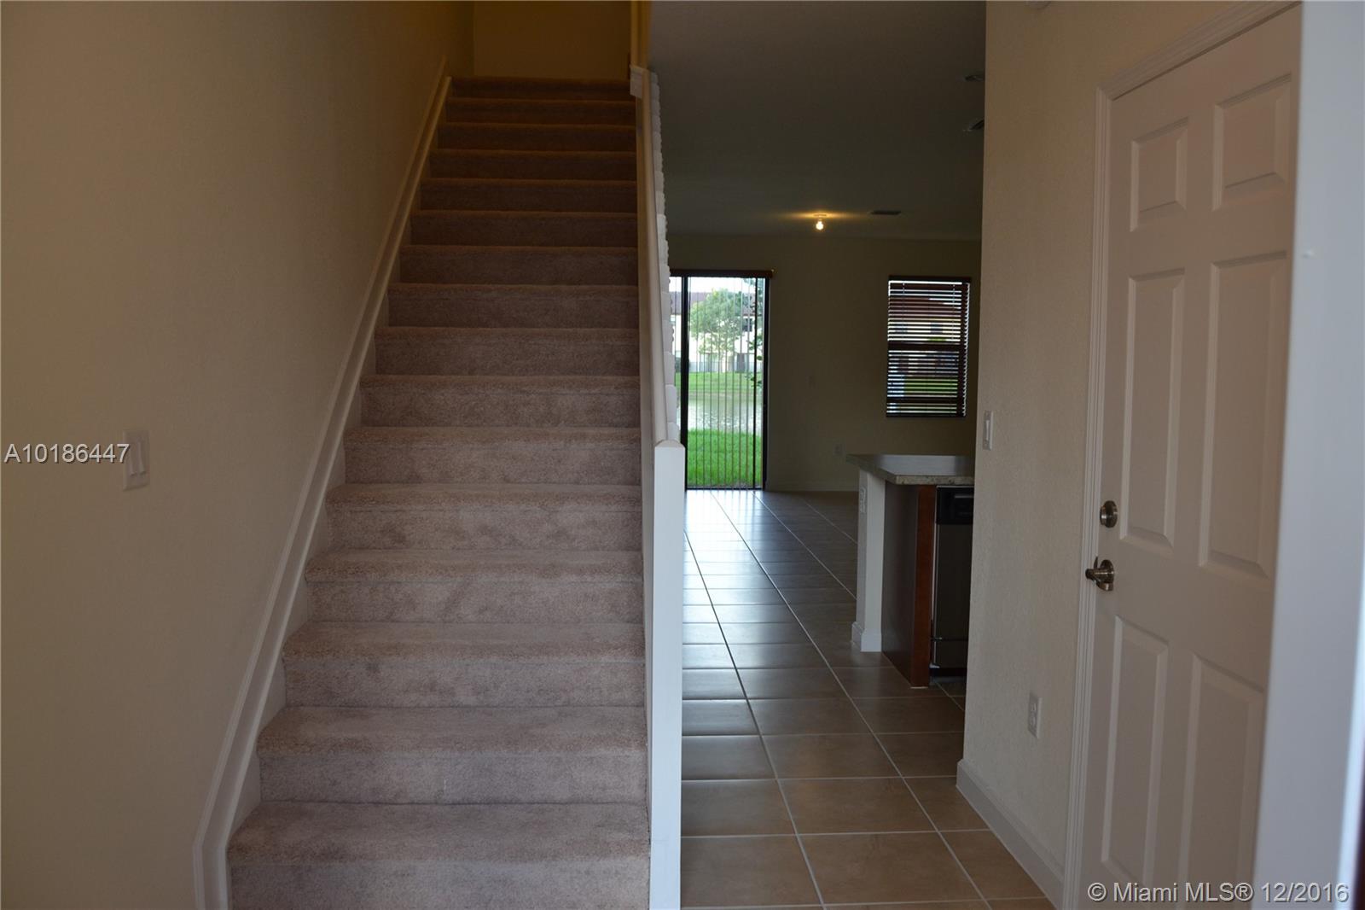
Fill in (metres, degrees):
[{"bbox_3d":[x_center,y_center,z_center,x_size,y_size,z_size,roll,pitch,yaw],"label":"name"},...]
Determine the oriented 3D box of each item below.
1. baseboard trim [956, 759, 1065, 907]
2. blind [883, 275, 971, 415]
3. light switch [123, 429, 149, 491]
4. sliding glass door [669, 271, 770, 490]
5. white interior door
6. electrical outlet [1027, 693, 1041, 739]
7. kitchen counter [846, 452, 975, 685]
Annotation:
[{"bbox_3d":[0.962,1.110,3.042,0.016,0.086,0.840,0,5,-3],"label":"baseboard trim"},{"bbox_3d":[2.681,-1.176,11.183,0.900,1.525,0.060,0,5,-3],"label":"blind"},{"bbox_3d":[-1.140,0.007,2.134,0.010,0.120,0.115,0,5,-3],"label":"light switch"},{"bbox_3d":[0.032,-0.796,11.074,1.840,2.390,0.100,0,5,-3],"label":"sliding glass door"},{"bbox_3d":[1.045,0.218,2.091,0.040,2.040,0.810,0,5,-3],"label":"white interior door"},{"bbox_3d":[0.976,0.724,2.842,0.008,0.118,0.078,0,5,-3],"label":"electrical outlet"},{"bbox_3d":[1.778,0.515,4.955,1.804,0.935,0.975,0,5,-3],"label":"kitchen counter"}]

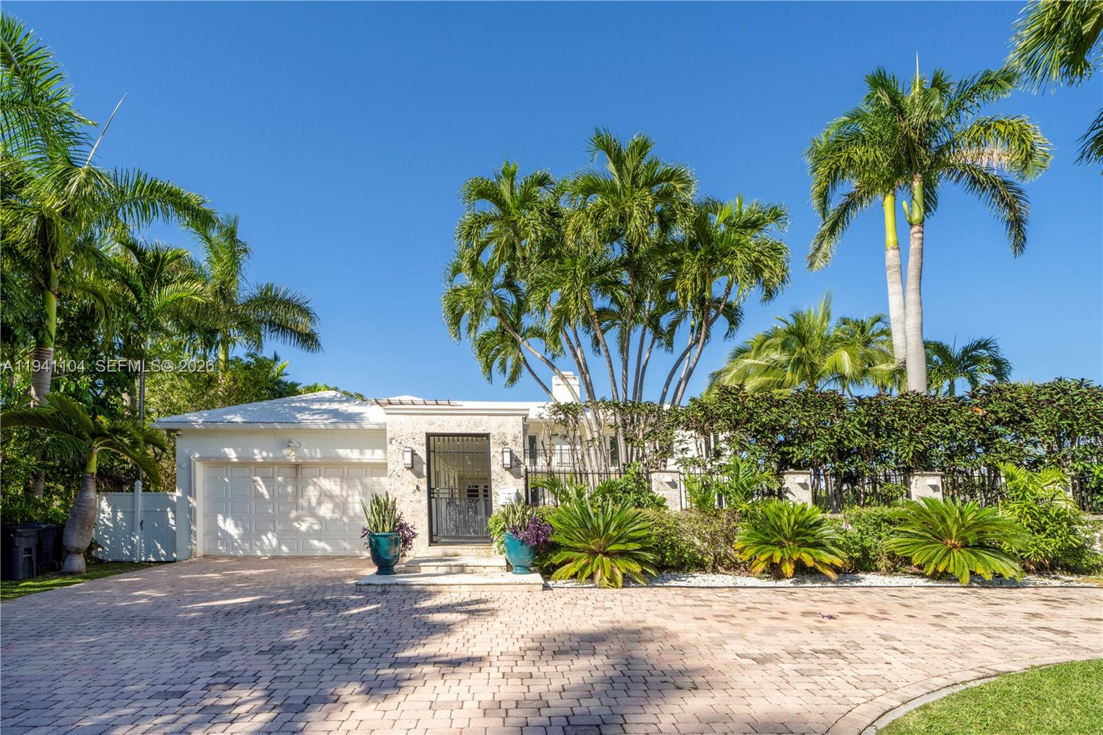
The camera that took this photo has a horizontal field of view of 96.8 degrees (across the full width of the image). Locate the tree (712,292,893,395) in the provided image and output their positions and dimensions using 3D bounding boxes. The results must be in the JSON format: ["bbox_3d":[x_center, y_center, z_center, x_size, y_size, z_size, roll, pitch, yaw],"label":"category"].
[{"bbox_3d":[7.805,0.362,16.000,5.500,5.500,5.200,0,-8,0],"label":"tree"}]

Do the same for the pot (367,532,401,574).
[{"bbox_3d":[-2.954,3.259,8.650,0.570,0.730,0.570,0,-8,0],"label":"pot"}]

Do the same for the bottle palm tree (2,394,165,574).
[{"bbox_3d":[-8.750,2.056,9.400,2.750,3.300,2.500,0,-8,0],"label":"bottle palm tree"}]

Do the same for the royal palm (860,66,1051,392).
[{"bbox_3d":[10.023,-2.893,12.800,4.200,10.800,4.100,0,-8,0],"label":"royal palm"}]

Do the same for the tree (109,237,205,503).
[{"bbox_3d":[-10.289,0.220,13.000,2.250,7.500,2.200,0,-8,0],"label":"tree"}]

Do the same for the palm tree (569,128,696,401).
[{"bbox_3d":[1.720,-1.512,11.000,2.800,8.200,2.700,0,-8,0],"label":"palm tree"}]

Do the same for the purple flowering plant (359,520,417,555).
[{"bbox_3d":[-2.874,2.985,8.650,1.000,0.600,0.720,0,-8,0],"label":"purple flowering plant"}]

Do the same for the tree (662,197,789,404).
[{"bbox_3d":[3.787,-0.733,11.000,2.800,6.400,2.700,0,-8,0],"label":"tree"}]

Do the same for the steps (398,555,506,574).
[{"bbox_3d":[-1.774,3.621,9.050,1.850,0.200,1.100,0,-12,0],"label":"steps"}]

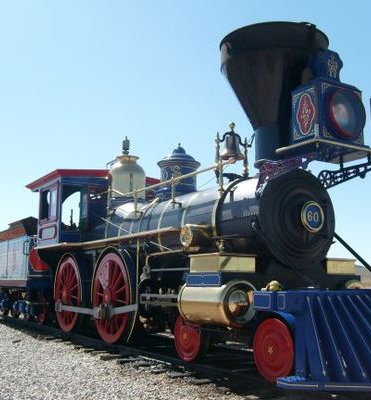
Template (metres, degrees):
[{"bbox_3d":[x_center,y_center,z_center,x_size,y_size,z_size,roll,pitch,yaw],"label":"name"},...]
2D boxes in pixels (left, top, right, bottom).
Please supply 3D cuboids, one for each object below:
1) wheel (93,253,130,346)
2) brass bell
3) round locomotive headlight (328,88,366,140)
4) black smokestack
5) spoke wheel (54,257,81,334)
[{"bbox_3d":[-1.241,1.678,9.313,0.170,1.530,1.530,6,-10,-31],"label":"wheel"},{"bbox_3d":[0.707,-0.873,8.025,0.365,0.540,0.365,0,-8,0],"label":"brass bell"},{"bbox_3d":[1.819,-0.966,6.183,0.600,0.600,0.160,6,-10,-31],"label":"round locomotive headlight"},{"bbox_3d":[1.209,-1.264,7.271,1.465,1.680,1.465,0,-8,0],"label":"black smokestack"},{"bbox_3d":[-2.395,1.941,11.149,0.170,1.530,1.530,6,-10,-31],"label":"spoke wheel"}]

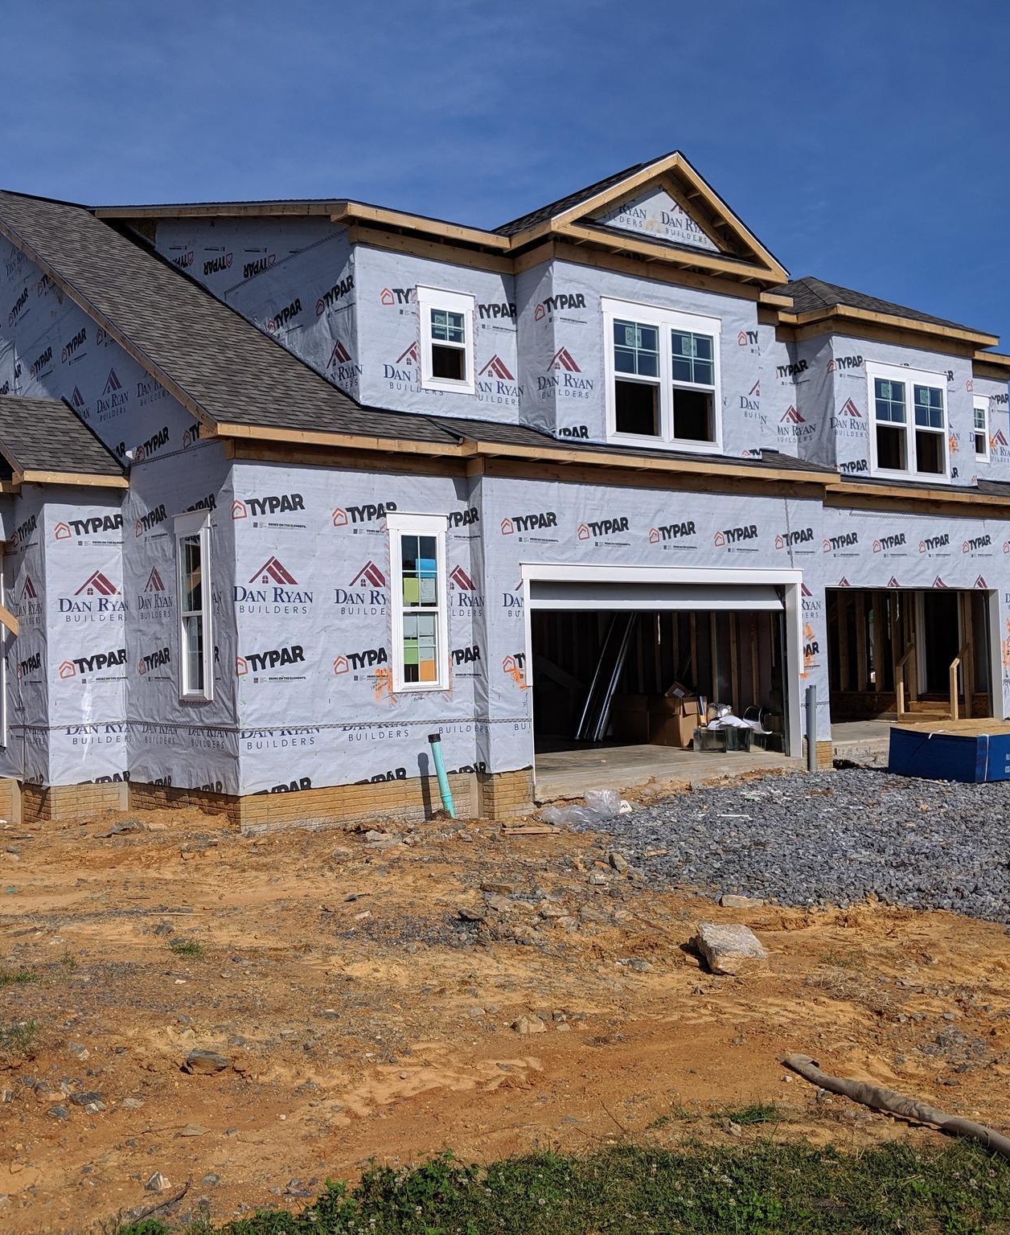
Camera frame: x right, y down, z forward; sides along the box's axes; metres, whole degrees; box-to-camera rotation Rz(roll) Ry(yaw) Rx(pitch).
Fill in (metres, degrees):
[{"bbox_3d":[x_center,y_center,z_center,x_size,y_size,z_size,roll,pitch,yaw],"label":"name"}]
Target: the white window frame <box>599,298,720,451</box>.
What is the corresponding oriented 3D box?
[{"bbox_3d":[2.086,-3.130,16.916,2.090,1.850,0.130,0,-2,-36],"label":"white window frame"}]

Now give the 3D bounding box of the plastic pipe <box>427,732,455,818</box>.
[{"bbox_3d":[-0.697,1.766,14.417,0.130,0.960,0.130,-7,-6,-36],"label":"plastic pipe"}]

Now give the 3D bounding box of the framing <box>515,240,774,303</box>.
[{"bbox_3d":[1.953,-4.583,17.354,3.820,0.270,0.850,0,-2,-36],"label":"framing"}]

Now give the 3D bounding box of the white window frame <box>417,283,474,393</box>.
[{"bbox_3d":[-0.702,-3.421,15.882,0.845,1.255,0.100,0,-2,-36],"label":"white window frame"}]

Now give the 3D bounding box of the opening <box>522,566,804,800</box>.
[{"bbox_3d":[2.200,0.707,16.803,4.920,2.660,0.220,0,-2,-36],"label":"opening"}]

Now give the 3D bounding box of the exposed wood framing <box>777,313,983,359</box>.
[{"bbox_3d":[6.454,-4.555,20.929,4.200,0.290,0.250,0,-2,-36],"label":"exposed wood framing"}]

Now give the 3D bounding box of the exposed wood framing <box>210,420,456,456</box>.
[{"bbox_3d":[-1.764,-1.918,14.062,3.030,0.150,0.140,0,-2,-36],"label":"exposed wood framing"}]

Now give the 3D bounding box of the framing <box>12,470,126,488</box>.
[{"bbox_3d":[-5.095,-1.614,15.101,1.330,0.165,0.200,0,-2,-36],"label":"framing"}]

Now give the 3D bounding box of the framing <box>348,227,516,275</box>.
[{"bbox_3d":[-0.771,-4.528,15.827,2.440,0.240,0.100,0,-2,-36],"label":"framing"}]

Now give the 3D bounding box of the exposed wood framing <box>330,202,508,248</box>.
[{"bbox_3d":[-0.915,-4.672,15.434,2.320,0.150,0.160,0,-2,-36],"label":"exposed wood framing"}]

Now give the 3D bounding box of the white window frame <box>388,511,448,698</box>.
[{"bbox_3d":[-0.974,-0.177,14.772,0.810,2.030,0.100,0,-2,-36],"label":"white window frame"}]

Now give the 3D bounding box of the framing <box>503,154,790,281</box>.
[{"bbox_3d":[2.029,-5.413,17.232,4.270,1.420,0.850,0,-2,-36],"label":"framing"}]

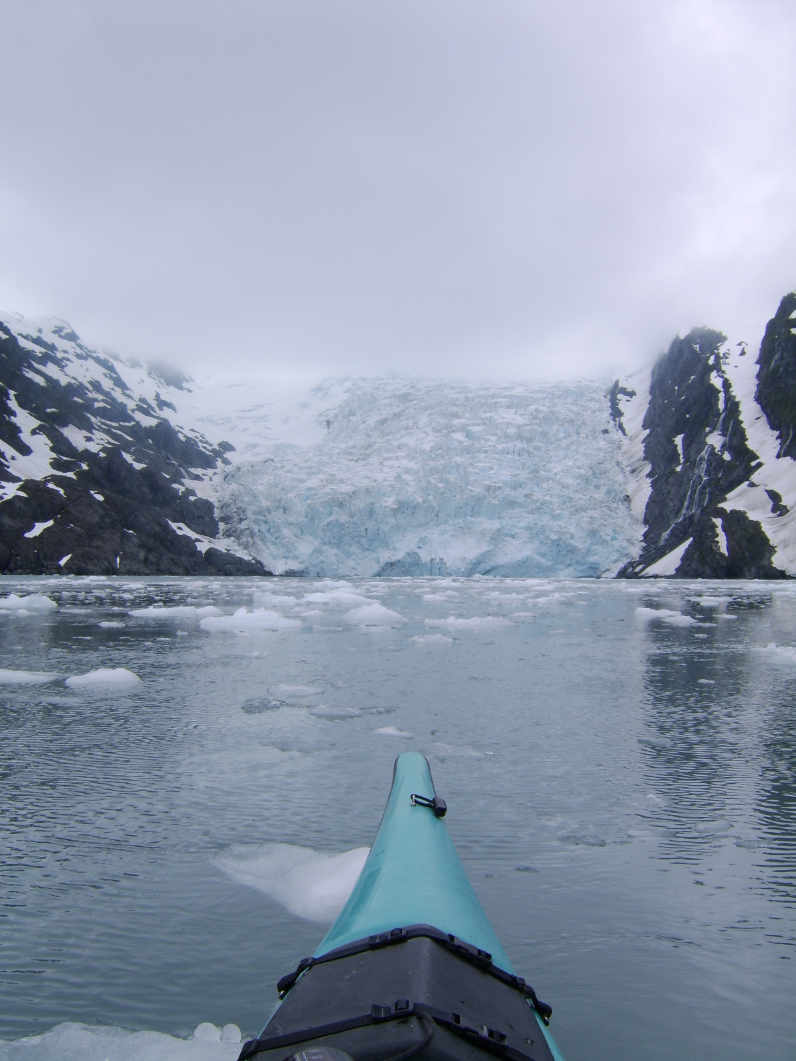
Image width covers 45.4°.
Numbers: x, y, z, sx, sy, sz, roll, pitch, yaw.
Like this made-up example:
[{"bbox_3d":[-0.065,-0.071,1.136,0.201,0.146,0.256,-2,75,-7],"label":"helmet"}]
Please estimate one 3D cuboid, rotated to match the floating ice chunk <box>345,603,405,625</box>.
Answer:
[{"bbox_3d":[-0.405,1.464,16.914,1.052,0.340,0.850,0,-3,-1],"label":"floating ice chunk"}]

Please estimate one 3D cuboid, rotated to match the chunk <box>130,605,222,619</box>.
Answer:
[{"bbox_3d":[-4.532,1.623,19.431,1.880,0.220,0.950,1,-3,-13],"label":"chunk"}]

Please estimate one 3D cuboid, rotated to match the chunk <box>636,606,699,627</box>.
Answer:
[{"bbox_3d":[4.987,1.564,17.650,1.174,0.270,1.200,0,-3,16],"label":"chunk"}]

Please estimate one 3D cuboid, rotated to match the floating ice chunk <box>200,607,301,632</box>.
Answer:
[{"bbox_3d":[-2.337,1.374,15.063,1.600,0.320,0.950,1,-3,-9],"label":"floating ice chunk"}]

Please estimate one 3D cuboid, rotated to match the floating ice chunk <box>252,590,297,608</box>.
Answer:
[{"bbox_3d":[-3.446,1.905,26.617,1.241,0.360,0.950,1,-3,-7],"label":"floating ice chunk"}]

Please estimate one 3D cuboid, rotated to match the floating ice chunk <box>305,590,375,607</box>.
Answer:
[{"bbox_3d":[-1.651,1.935,27.453,2.110,0.400,1.200,0,-3,-3],"label":"floating ice chunk"}]

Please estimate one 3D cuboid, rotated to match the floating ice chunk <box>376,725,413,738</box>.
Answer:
[{"bbox_3d":[-0.017,1.025,4.861,0.189,0.045,0.150,0,-3,0],"label":"floating ice chunk"}]

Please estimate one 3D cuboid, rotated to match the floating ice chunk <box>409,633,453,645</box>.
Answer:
[{"bbox_3d":[0.412,1.326,11.665,0.504,0.110,0.380,0,-3,2],"label":"floating ice chunk"}]

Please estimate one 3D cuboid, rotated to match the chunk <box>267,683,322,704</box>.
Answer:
[{"bbox_3d":[-0.708,1.094,6.520,0.372,0.060,0.300,1,-3,-6],"label":"chunk"}]

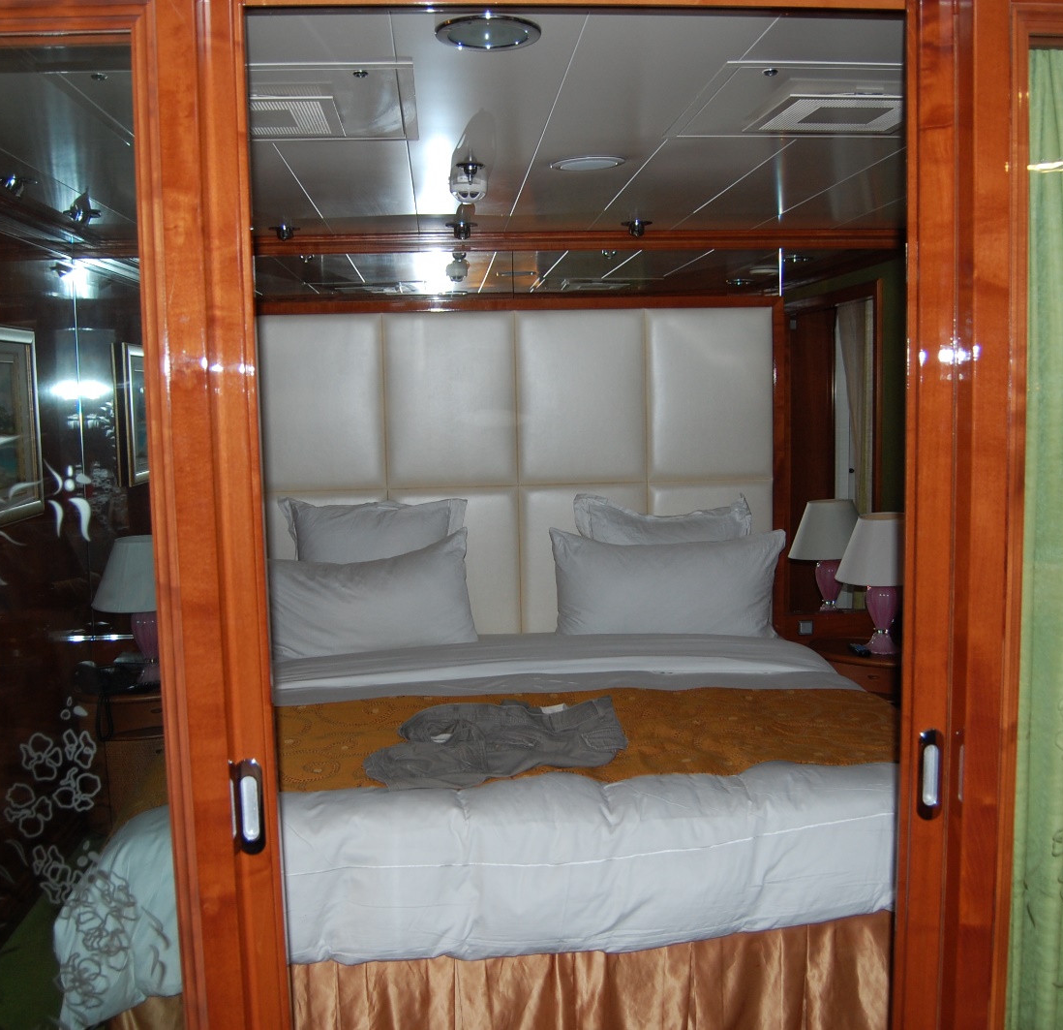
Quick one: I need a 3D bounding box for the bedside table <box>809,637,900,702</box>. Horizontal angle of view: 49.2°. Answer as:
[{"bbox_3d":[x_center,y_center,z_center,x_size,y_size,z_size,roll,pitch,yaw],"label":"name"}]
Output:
[{"bbox_3d":[1.242,0.741,4.338,0.470,0.480,0.450,-1,6,-4],"label":"bedside table"}]

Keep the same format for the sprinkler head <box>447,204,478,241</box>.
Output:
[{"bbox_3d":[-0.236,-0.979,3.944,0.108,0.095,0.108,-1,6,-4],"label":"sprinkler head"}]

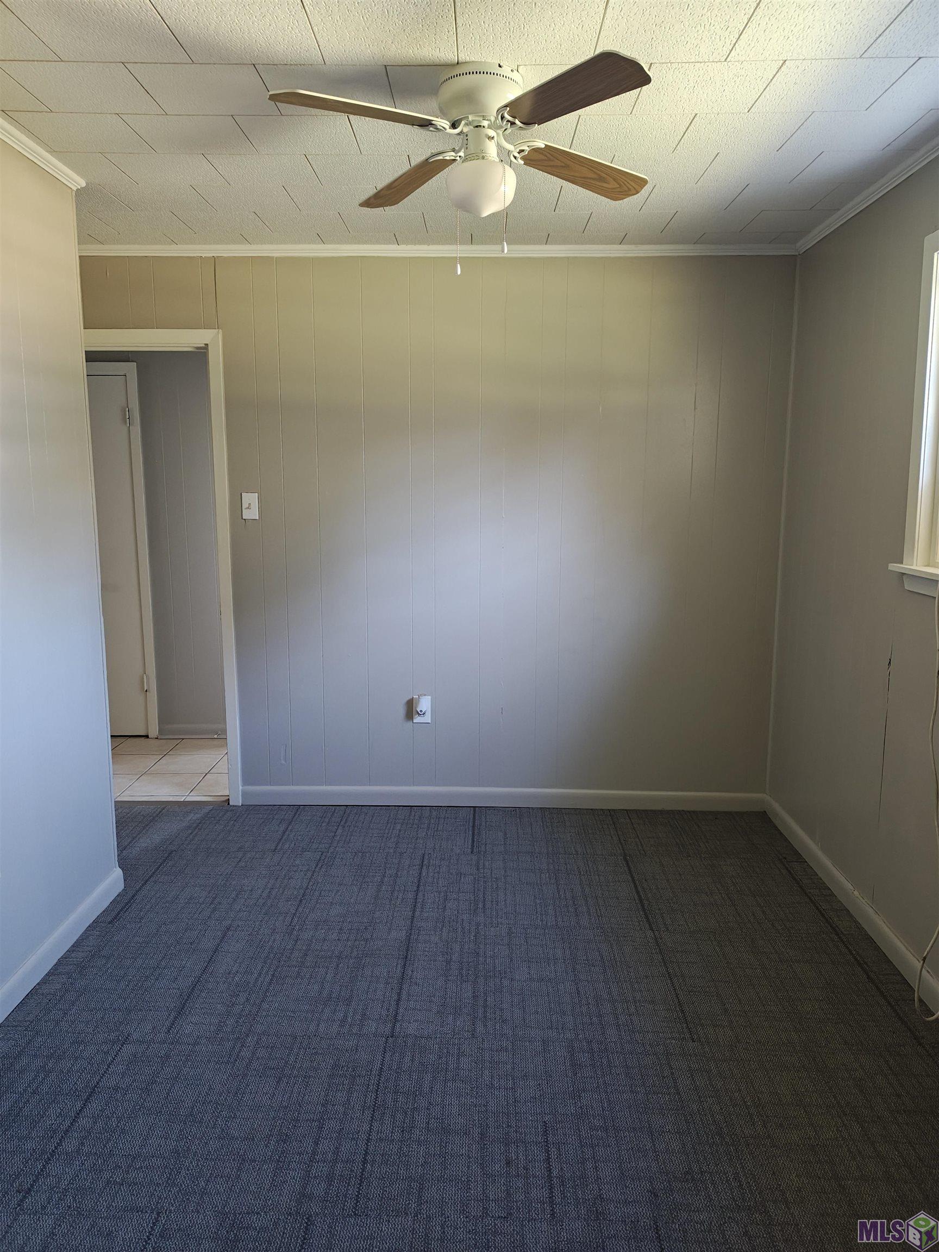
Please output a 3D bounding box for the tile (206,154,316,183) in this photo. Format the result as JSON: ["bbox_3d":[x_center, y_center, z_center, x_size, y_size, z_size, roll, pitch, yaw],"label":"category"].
[{"bbox_3d":[-0.635,-1.425,2.823,0.305,0.018,0.305,0,10,1],"label":"tile"}]

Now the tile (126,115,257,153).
[{"bbox_3d":[-0.774,-1.374,2.526,0.305,0.018,0.305,0,10,1],"label":"tile"}]

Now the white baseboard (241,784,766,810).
[{"bbox_3d":[0.158,0.798,4.180,2.440,0.092,0.018,0,10,1],"label":"white baseboard"}]

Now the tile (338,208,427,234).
[{"bbox_3d":[-0.317,-1.531,3.422,0.305,0.015,0.305,0,10,1],"label":"tile"}]

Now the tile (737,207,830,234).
[{"bbox_3d":[1.200,-1.528,3.399,0.290,0.015,0.305,0,10,1],"label":"tile"}]

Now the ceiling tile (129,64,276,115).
[{"bbox_3d":[-0.646,-1.322,2.226,0.305,0.018,0.305,0,10,1],"label":"ceiling tile"}]

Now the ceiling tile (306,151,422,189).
[{"bbox_3d":[-0.331,-1.427,2.822,0.305,0.015,0.305,0,10,1],"label":"ceiling tile"}]

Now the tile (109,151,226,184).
[{"bbox_3d":[-0.940,-1.426,2.827,0.305,0.018,0.305,0,10,1],"label":"tile"}]

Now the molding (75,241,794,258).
[{"bbox_3d":[-0.174,-1.569,3.767,3.079,0.048,0.048,0,10,1],"label":"molding"}]

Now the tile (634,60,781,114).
[{"bbox_3d":[0.573,-1.317,2.210,0.305,0.018,0.305,0,10,1],"label":"tile"}]

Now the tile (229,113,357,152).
[{"bbox_3d":[-0.470,-1.373,2.522,0.305,0.018,0.305,0,10,1],"label":"tile"}]

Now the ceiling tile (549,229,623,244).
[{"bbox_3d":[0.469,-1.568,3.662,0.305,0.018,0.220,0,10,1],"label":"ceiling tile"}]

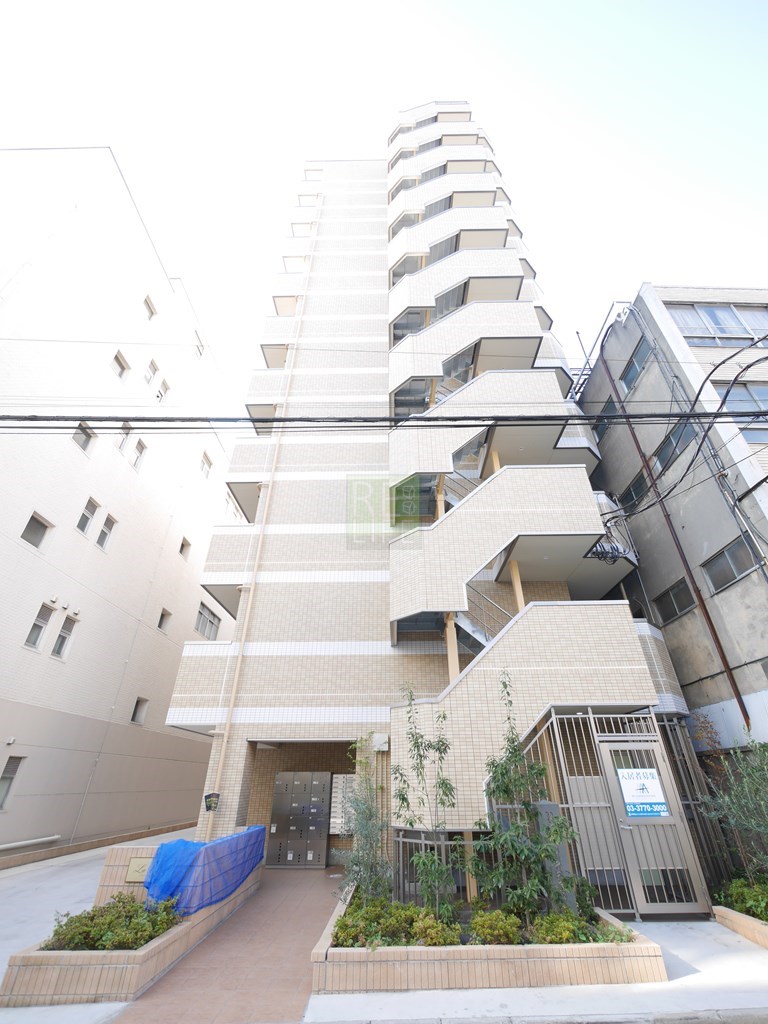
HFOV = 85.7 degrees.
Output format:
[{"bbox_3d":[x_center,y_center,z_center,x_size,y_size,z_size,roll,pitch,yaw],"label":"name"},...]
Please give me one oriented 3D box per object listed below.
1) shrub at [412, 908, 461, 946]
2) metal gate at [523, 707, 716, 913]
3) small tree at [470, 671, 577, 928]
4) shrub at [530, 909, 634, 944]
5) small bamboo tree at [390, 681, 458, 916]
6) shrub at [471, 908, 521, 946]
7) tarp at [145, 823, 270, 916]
[{"bbox_3d":[0.570,4.537,4.567,0.500,0.300,0.480,0,-32,0],"label":"shrub"},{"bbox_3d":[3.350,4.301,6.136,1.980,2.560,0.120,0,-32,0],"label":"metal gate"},{"bbox_3d":[1.740,3.647,5.563,1.220,2.820,1.050,0,-32,0],"label":"small tree"},{"bbox_3d":[2.140,4.553,4.593,1.080,0.300,0.560,0,-32,0],"label":"shrub"},{"bbox_3d":[0.530,3.777,5.601,0.870,2.620,0.750,0,-32,0],"label":"small bamboo tree"},{"bbox_3d":[1.200,4.547,4.584,0.520,0.300,0.500,0,-32,0],"label":"shrub"},{"bbox_3d":[-2.600,5.331,6.310,0.690,0.740,2.380,-4,-32,6],"label":"tarp"}]

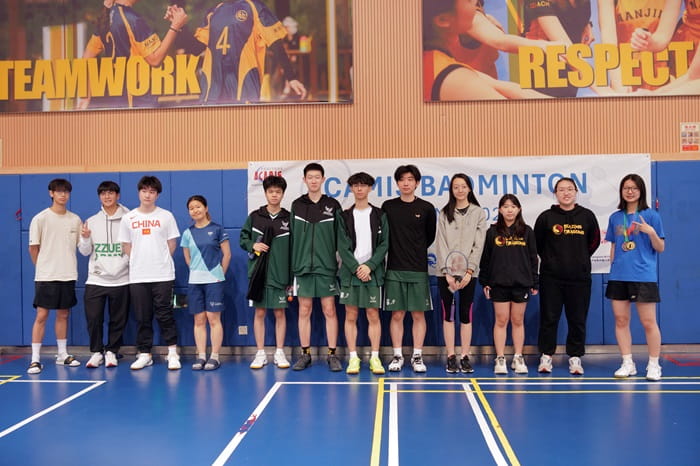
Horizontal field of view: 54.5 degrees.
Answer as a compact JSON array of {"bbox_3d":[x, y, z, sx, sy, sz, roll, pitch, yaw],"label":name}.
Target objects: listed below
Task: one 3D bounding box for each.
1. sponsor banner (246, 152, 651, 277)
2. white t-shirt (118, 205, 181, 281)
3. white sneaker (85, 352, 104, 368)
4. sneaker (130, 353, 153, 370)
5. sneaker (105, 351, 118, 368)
[{"bbox_3d":[0.947,-0.159,6.731,3.958,1.156,0.030,-1,0,4],"label":"sponsor banner"},{"bbox_3d":[-1.891,0.113,6.430,0.575,0.720,0.300,-1,0,0],"label":"white t-shirt"},{"bbox_3d":[-2.451,1.210,6.543,0.110,0.120,0.290,-1,0,0],"label":"white sneaker"},{"bbox_3d":[-1.959,1.204,6.414,0.110,0.120,0.290,-1,0,17],"label":"sneaker"},{"bbox_3d":[-2.291,1.208,6.540,0.110,0.120,0.290,-1,0,-24],"label":"sneaker"}]

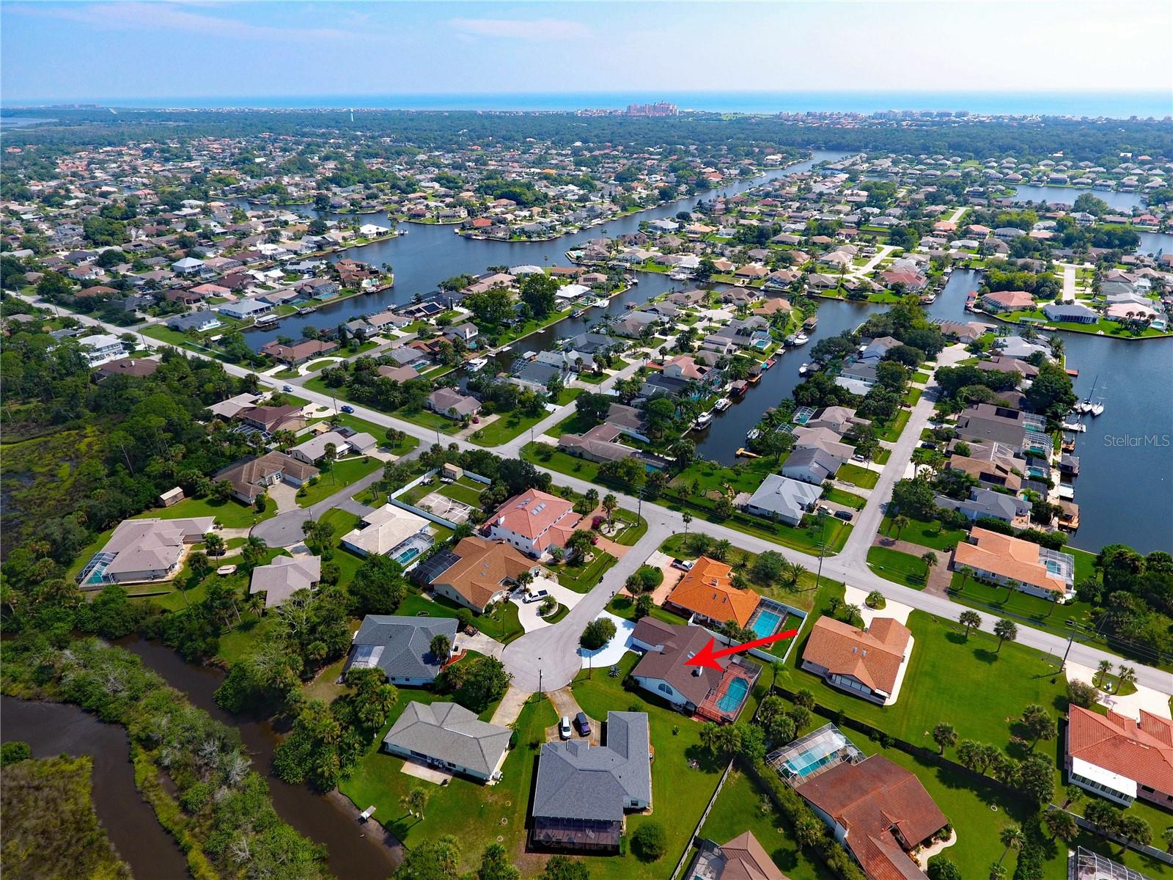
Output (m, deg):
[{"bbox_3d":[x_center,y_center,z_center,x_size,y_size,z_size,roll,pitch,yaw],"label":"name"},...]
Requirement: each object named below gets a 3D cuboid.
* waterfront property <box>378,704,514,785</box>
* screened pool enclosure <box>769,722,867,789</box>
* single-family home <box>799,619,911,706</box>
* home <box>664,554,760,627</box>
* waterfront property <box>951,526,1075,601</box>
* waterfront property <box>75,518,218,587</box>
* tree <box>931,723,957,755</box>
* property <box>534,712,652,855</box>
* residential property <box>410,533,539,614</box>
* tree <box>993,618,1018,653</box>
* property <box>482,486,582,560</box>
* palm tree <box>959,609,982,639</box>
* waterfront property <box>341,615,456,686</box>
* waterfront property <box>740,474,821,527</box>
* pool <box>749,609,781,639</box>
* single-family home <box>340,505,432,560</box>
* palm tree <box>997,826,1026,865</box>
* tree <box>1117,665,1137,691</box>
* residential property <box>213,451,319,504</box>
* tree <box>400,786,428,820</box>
[{"bbox_3d":[-25.190,55.056,126.977,21.800,4.500,12.400,9,28,17],"label":"waterfront property"},{"bbox_3d":[41.441,57.743,122.723,15.700,3.000,8.000,-13,30,-24],"label":"screened pool enclosure"},{"bbox_3d":[58.448,44.132,146.186,17.800,5.700,22.500,16,31,29],"label":"single-family home"},{"bbox_3d":[33.859,37.746,170.839,19.500,5.600,20.700,16,32,29],"label":"home"},{"bbox_3d":[114.518,31.132,182.108,25.500,6.100,20.700,16,32,29],"label":"waterfront property"},{"bbox_3d":[-116.369,28.006,179.951,24.500,5.200,25.500,-3,27,-4],"label":"waterfront property"},{"bbox_3d":[68.427,57.812,129.994,4.600,7.100,4.600,16,32,29],"label":"tree"},{"bbox_3d":[1.404,58.190,119.497,19.500,5.500,26.000,1,27,3],"label":"property"},{"bbox_3d":[-27.052,32.348,170.265,24.700,5.500,21.700,16,31,28],"label":"residential property"},{"bbox_3d":[89.781,42.562,145.986,4.900,8.400,4.900,0,27,0],"label":"tree"},{"bbox_3d":[-14.095,22.955,196.751,21.200,8.600,22.000,16,32,29],"label":"property"},{"bbox_3d":[88.660,43.405,157.169,4.900,7.500,4.900,16,32,29],"label":"palm tree"},{"bbox_3d":[-42.424,46.739,154.592,22.600,5.400,19.000,1,27,4],"label":"waterfront property"},{"bbox_3d":[58.847,16.658,200.410,16.300,5.200,19.900,16,31,29],"label":"waterfront property"},{"bbox_3d":[40.996,42.941,156.202,5.500,1.250,8.500,13,30,24],"label":"pool"},{"bbox_3d":[-58.726,25.577,195.702,18.500,5.400,20.000,16,32,29],"label":"single-family home"},{"bbox_3d":[65.521,63.486,105.342,4.100,8.400,4.100,0,27,0],"label":"palm tree"},{"bbox_3d":[113.257,51.018,142.806,4.100,6.900,4.100,16,32,29],"label":"tree"},{"bbox_3d":[-104.914,11.220,223.039,25.800,6.300,22.200,16,32,29],"label":"residential property"},{"bbox_3d":[-28.789,60.680,113.282,4.000,7.000,4.000,0,27,0],"label":"tree"}]

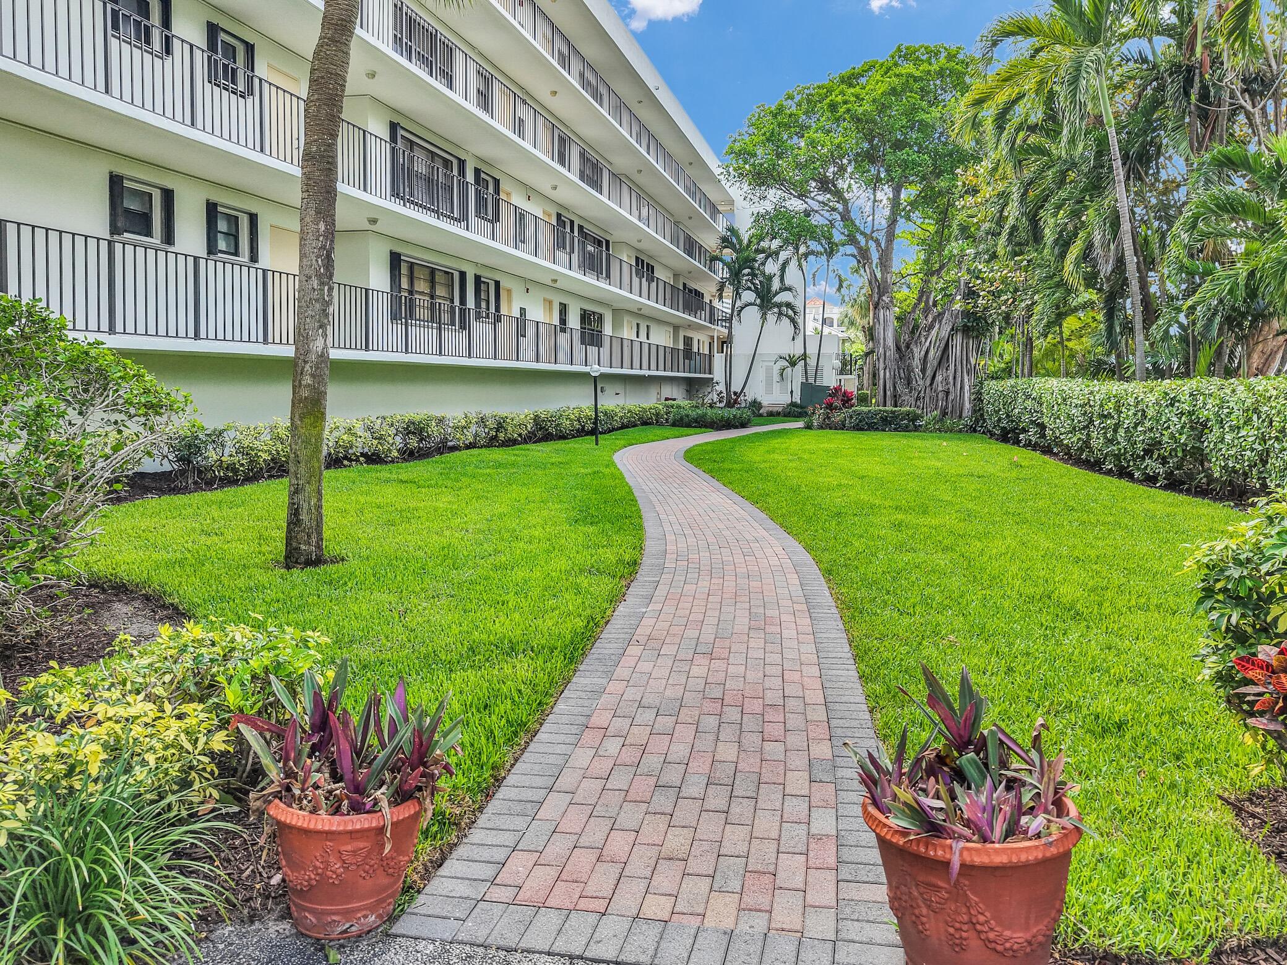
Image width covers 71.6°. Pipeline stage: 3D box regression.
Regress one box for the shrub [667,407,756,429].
[{"bbox_3d":[2.500,-2.329,33.136,3.200,0.900,1.400,1,6,6],"label":"shrub"}]

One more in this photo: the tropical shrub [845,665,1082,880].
[{"bbox_3d":[0.845,0.711,2.366,0.570,0.420,0.560,2,6,20],"label":"tropical shrub"}]

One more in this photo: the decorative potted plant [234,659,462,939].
[{"bbox_3d":[-0.870,0.894,2.636,0.610,0.760,0.580,-2,6,-19],"label":"decorative potted plant"}]

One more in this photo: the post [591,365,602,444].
[{"bbox_3d":[-1.270,-2.030,24.019,0.300,2.180,0.300,0,6,0],"label":"post"}]

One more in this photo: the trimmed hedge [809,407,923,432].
[{"bbox_3d":[8.000,-2.246,32.240,4.000,0.920,1.200,2,6,15],"label":"trimmed hedge"}]

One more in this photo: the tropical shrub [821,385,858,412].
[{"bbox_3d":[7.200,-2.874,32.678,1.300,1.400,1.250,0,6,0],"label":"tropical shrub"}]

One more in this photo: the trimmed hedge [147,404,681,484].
[{"bbox_3d":[-3.350,-1.650,26.471,1.100,0.920,26.000,2,6,17],"label":"trimmed hedge"}]

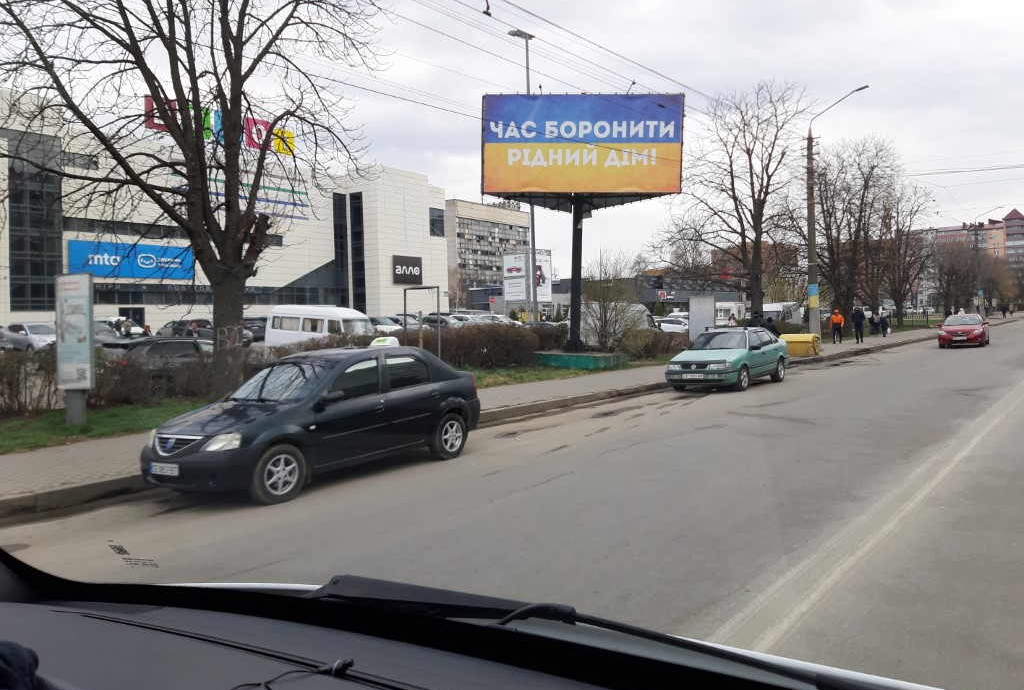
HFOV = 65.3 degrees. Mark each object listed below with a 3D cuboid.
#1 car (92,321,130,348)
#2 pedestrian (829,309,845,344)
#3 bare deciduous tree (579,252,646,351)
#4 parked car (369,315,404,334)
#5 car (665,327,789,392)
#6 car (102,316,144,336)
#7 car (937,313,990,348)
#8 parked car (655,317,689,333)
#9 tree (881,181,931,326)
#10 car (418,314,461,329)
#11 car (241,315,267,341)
[{"bbox_3d":[-23.707,-0.557,44.500,4.500,1.500,1.800,0,3,35],"label":"car"},{"bbox_3d":[15.845,-0.879,39.000,0.600,1.680,0.420,-1,2,30],"label":"pedestrian"},{"bbox_3d":[3.368,-1.410,26.500,2.200,3.500,2.200,-1,2,0],"label":"bare deciduous tree"},{"bbox_3d":[-8.177,-0.803,47.500,4.400,1.550,1.800,0,3,35],"label":"parked car"},{"bbox_3d":[5.414,0.270,19.620,1.710,1.460,4.600,0,2,37],"label":"car"},{"bbox_3d":[-25.072,-0.783,50.000,4.500,1.800,1.850,-1,2,30],"label":"car"},{"bbox_3d":[20.500,-0.650,36.200,1.780,1.470,4.540,0,3,35],"label":"car"},{"bbox_3d":[13.632,-1.587,65.000,4.400,1.520,1.800,0,3,35],"label":"parked car"},{"bbox_3d":[31.778,-7.308,64.500,4.300,11.800,4.300,0,2,38],"label":"tree"},{"bbox_3d":[-5.449,-1.539,64.000,4.400,1.500,1.800,-1,2,31],"label":"car"},{"bbox_3d":[-18.693,-0.977,53.931,4.600,1.700,1.880,0,2,38],"label":"car"}]

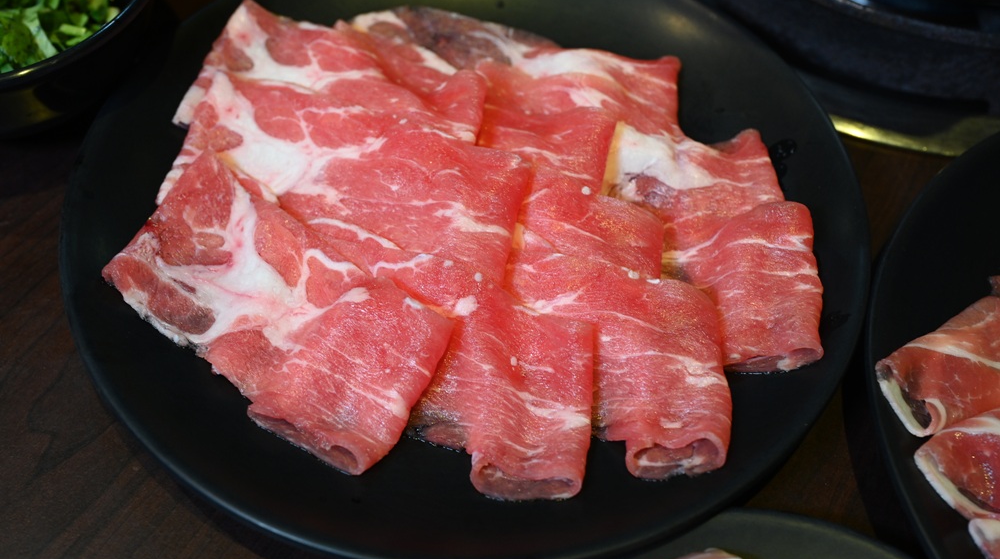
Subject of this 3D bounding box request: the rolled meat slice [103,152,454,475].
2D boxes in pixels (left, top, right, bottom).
[{"bbox_3d":[-0.069,0.004,0.360,0.116,0.020,0.054,33,58,21],"label":"rolled meat slice"}]

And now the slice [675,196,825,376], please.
[{"bbox_3d":[0.075,0.000,0.370,0.052,0.018,0.059,2,52,0],"label":"slice"}]

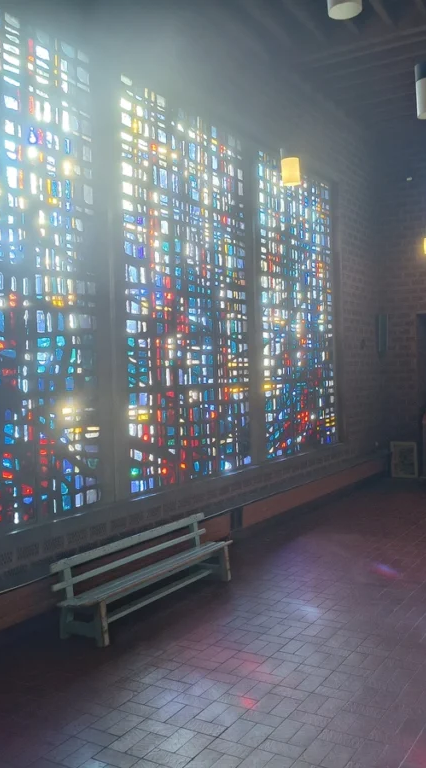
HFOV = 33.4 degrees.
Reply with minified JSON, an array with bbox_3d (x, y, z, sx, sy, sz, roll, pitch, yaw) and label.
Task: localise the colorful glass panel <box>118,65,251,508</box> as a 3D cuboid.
[{"bbox_3d":[-0.190,-0.870,7.121,0.120,3.728,2.261,-1,1,32],"label":"colorful glass panel"}]

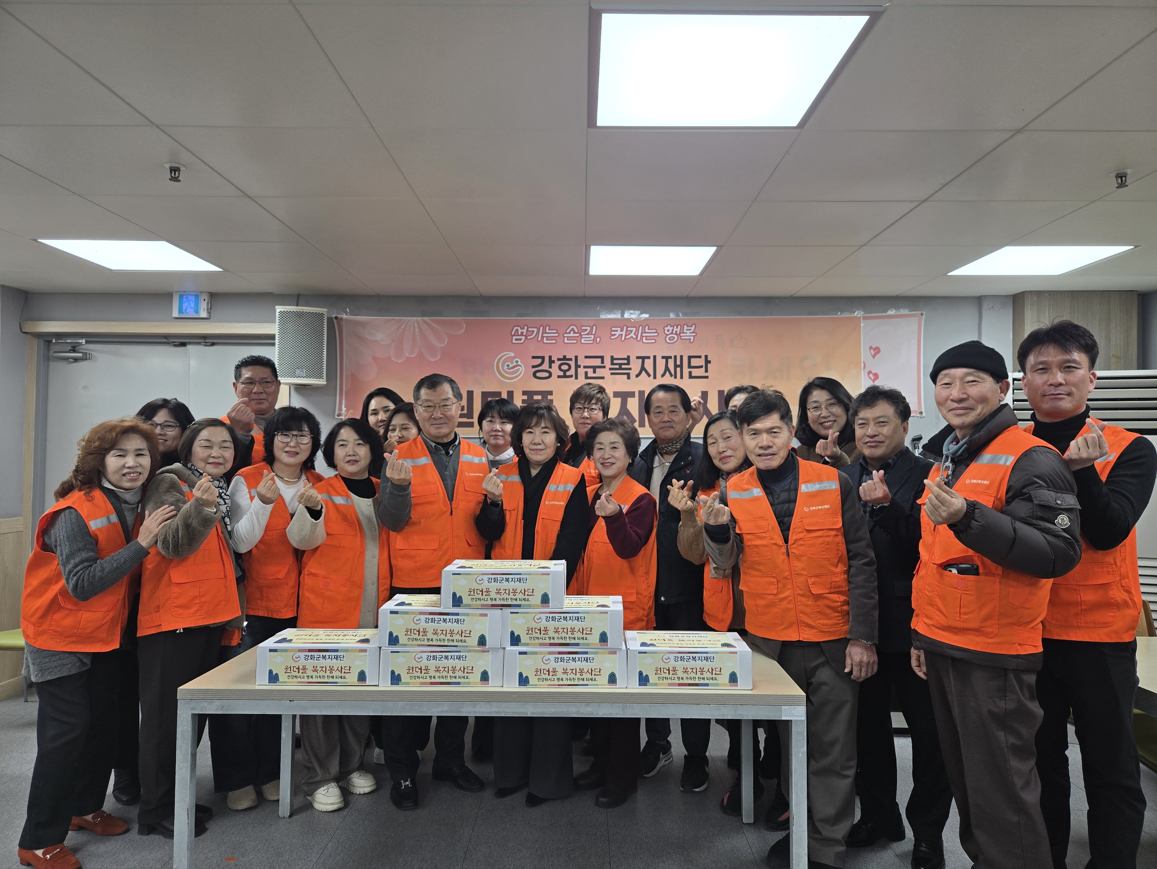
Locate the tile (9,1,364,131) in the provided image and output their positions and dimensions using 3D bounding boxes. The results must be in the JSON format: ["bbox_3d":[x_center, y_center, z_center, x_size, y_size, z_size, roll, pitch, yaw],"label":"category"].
[{"bbox_3d":[-0.875,-0.865,1.835,0.600,0.020,0.600,0,-1,0],"label":"tile"}]

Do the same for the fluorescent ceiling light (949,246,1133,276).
[{"bbox_3d":[2.132,-0.820,3.599,0.590,0.040,0.590,0,-1,0],"label":"fluorescent ceiling light"}]

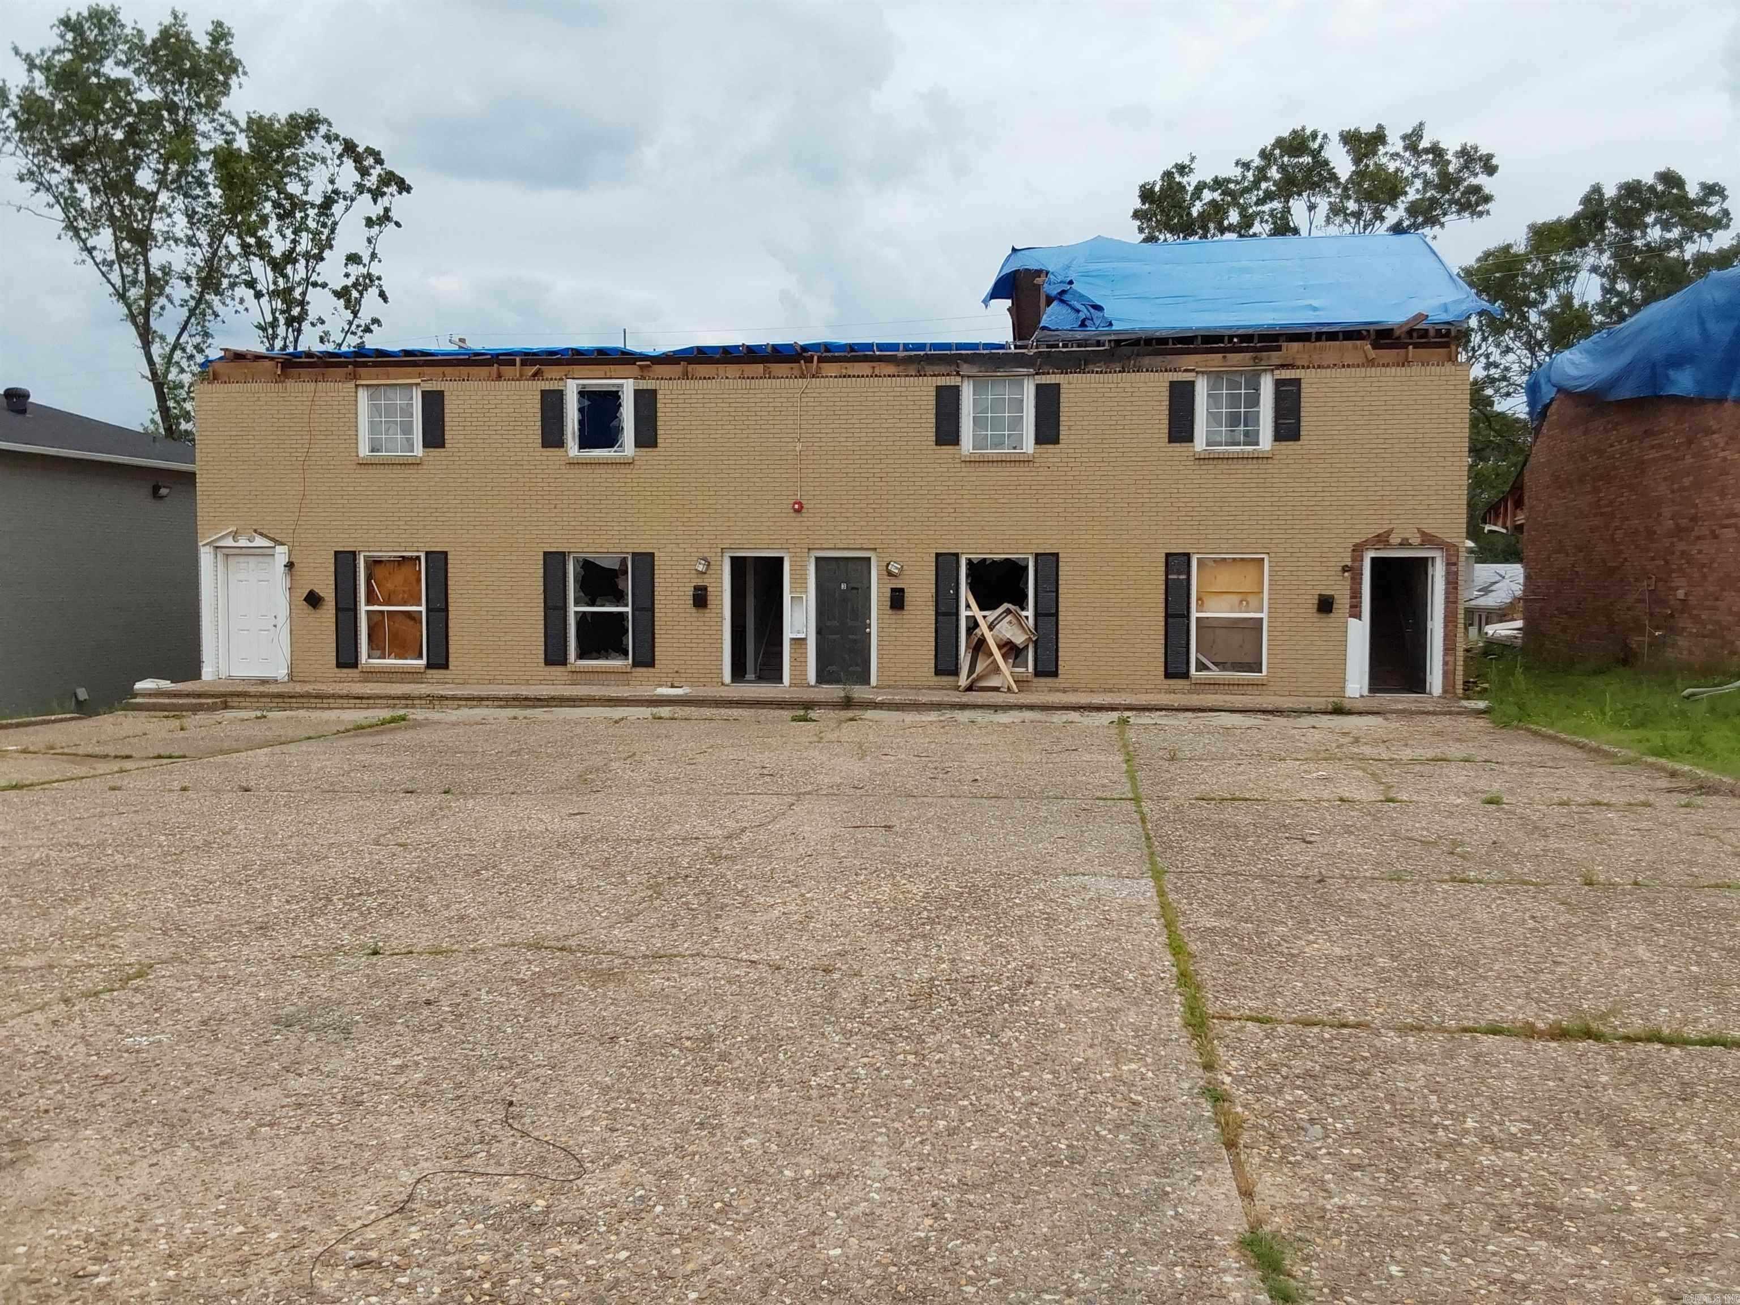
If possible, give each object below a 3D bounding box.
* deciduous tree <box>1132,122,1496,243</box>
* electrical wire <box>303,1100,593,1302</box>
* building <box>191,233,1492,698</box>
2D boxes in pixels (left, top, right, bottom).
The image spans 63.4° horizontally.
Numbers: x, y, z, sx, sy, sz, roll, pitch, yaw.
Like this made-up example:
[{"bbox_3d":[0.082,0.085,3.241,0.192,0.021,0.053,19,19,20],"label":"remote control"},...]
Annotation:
[{"bbox_3d":[12.881,-7.520,41.328,11.200,15.742,10.500,1,2,7],"label":"deciduous tree"},{"bbox_3d":[-1.061,1.463,3.894,0.485,0.025,1.290,1,2,7],"label":"electrical wire"},{"bbox_3d":[-0.557,-3.501,26.121,20.200,7.800,8.500,1,2,7],"label":"building"}]

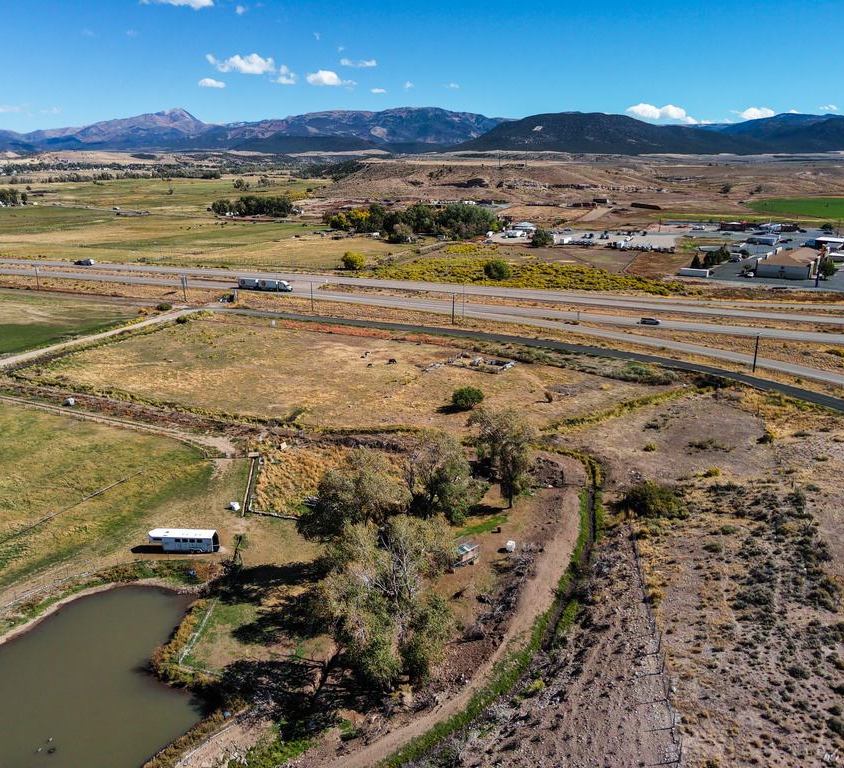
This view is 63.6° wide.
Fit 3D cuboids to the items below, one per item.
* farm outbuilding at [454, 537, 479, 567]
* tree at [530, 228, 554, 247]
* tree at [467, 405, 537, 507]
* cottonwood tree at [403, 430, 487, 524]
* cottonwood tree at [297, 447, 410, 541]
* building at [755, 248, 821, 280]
[{"bbox_3d":[5.677,23.817,97.658,4.500,1.700,2.900,-15,23,-40],"label":"farm outbuilding"},{"bbox_3d":[74.014,-89.745,417.918,13.000,10.800,12.500,0,18,0],"label":"tree"},{"bbox_3d":[12.776,12.237,107.986,11.200,16.800,10.600,0,18,0],"label":"tree"},{"bbox_3d":[3.304,14.391,104.566,12.600,14.800,11.800,0,18,0],"label":"cottonwood tree"},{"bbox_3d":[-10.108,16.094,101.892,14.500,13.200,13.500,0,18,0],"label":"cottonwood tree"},{"bbox_3d":[175.083,-57.154,323.732,22.500,8.600,40.000,11,21,31],"label":"building"}]

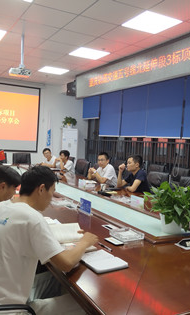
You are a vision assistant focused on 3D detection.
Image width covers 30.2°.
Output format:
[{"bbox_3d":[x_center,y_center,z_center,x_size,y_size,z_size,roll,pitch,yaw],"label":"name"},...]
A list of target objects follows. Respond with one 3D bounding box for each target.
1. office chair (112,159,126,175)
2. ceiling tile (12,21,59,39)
[{"bbox_3d":[0.296,0.570,7.946,0.620,0.990,0.570,2,3,-41],"label":"office chair"},{"bbox_3d":[-0.883,-1.868,5.111,0.600,0.020,0.600,3,1,-27],"label":"ceiling tile"}]

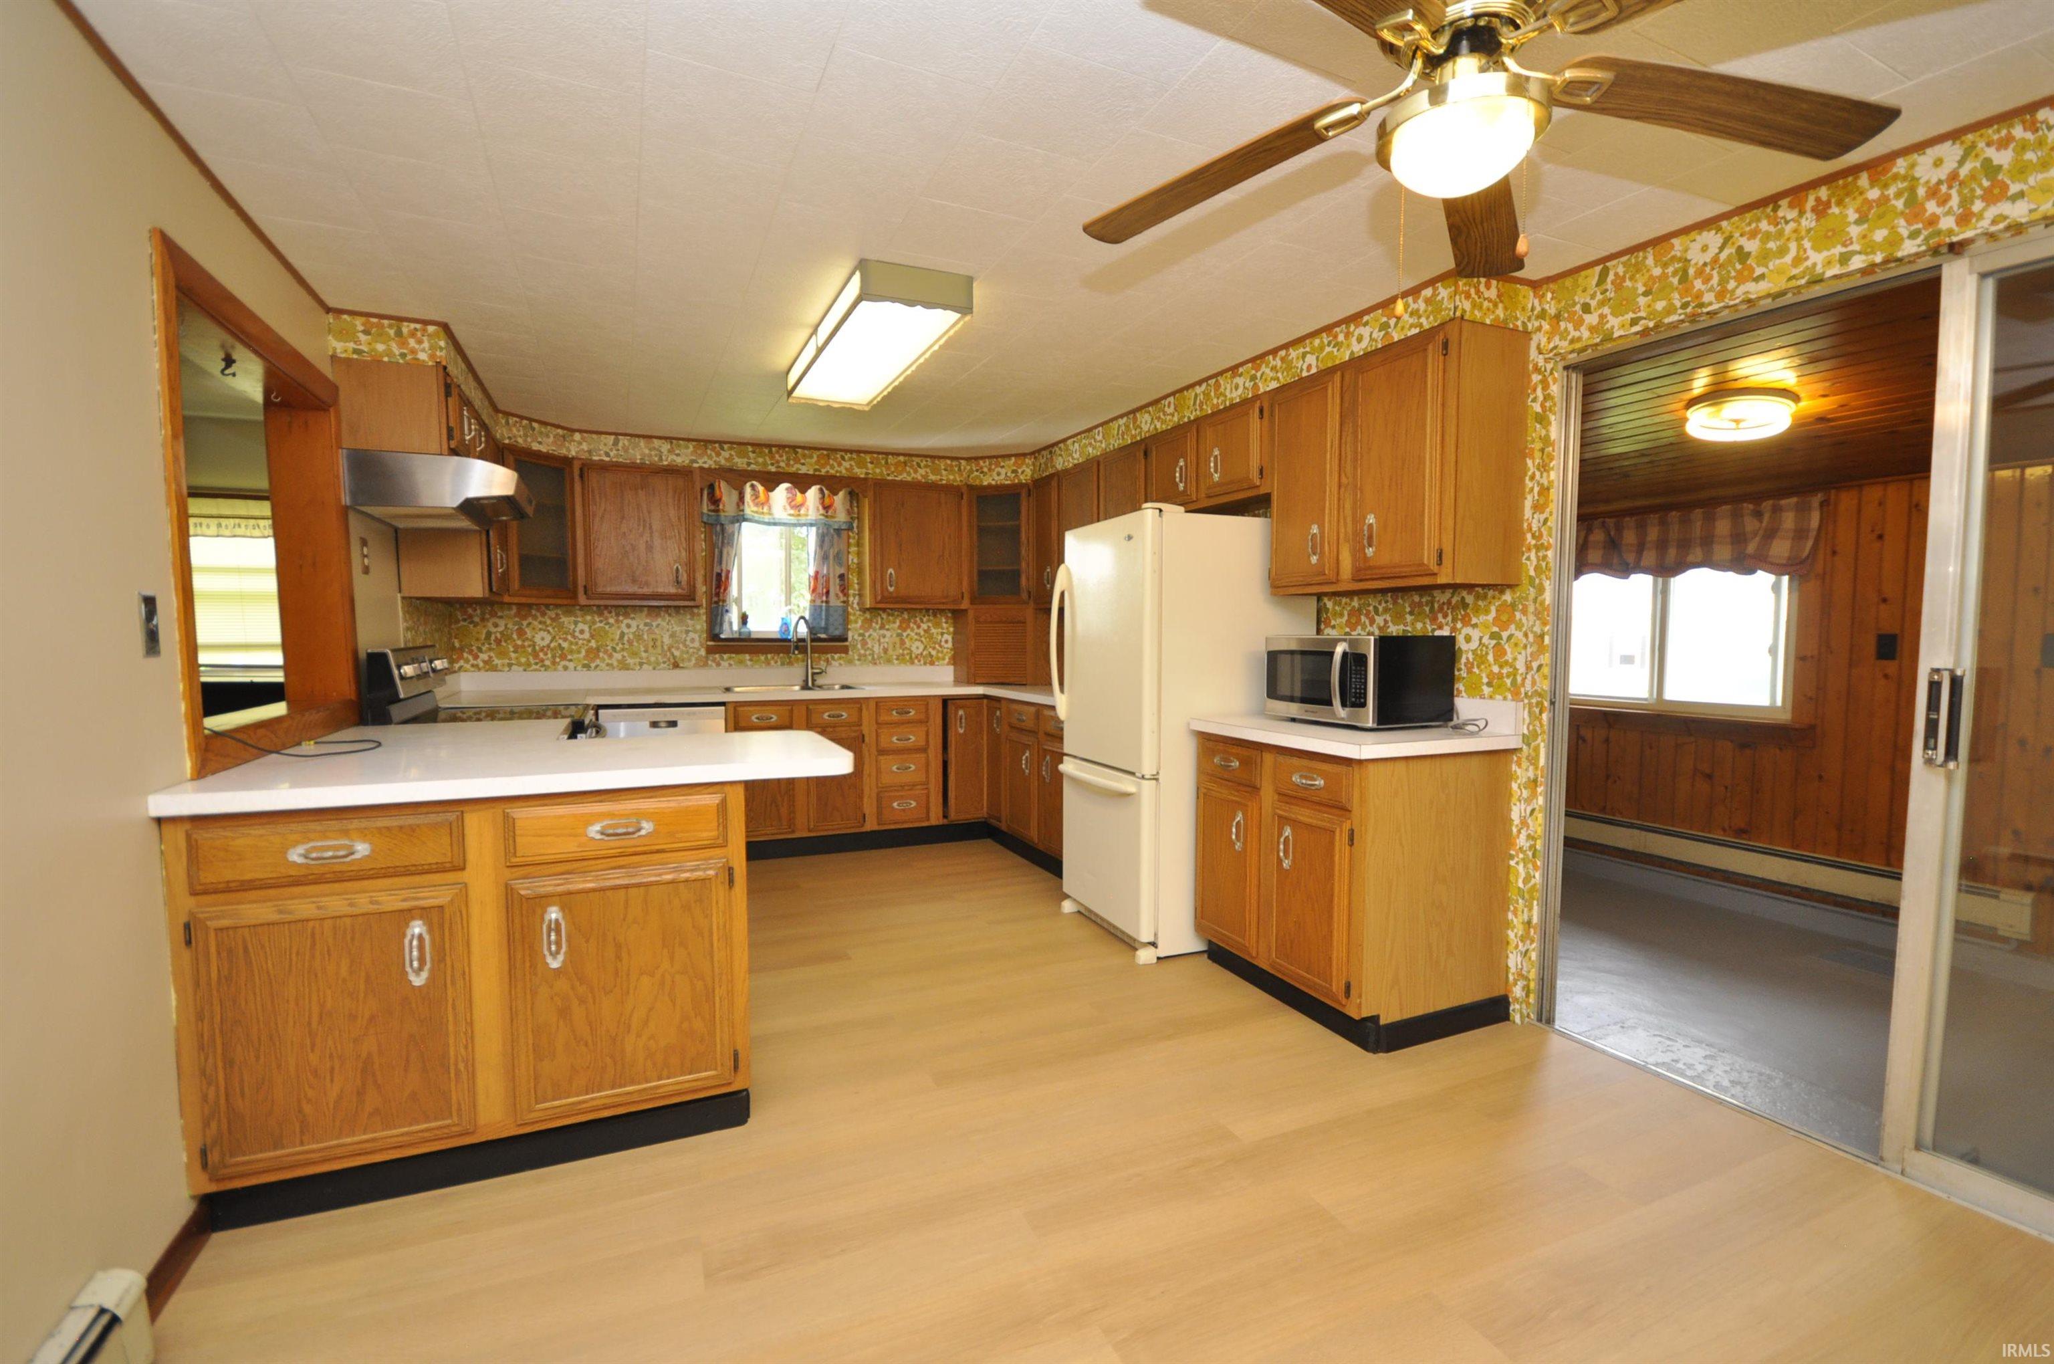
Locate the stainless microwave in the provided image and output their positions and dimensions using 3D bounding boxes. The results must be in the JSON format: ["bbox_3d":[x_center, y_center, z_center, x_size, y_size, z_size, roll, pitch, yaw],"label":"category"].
[{"bbox_3d":[1.143,-0.008,2.989,0.415,0.295,0.485,-1,4,-29],"label":"stainless microwave"}]

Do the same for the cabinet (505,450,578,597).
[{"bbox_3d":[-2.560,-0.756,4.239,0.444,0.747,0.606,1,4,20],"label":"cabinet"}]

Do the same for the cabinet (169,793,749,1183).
[{"bbox_3d":[-1.307,0.620,2.169,1.075,0.781,0.591,-2,4,-25],"label":"cabinet"}]

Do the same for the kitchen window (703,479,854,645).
[{"bbox_3d":[-1.446,-0.686,5.039,0.840,0.960,0.110,-1,3,-25],"label":"kitchen window"}]

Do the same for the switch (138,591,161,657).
[{"bbox_3d":[-1.666,-0.108,1.636,0.012,0.121,0.077,-2,4,-25],"label":"switch"}]

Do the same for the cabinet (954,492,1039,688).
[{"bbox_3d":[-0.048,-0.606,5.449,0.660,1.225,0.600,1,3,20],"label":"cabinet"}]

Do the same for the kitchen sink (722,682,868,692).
[{"bbox_3d":[-1.298,0.122,4.766,0.798,0.192,0.525,-2,4,-25],"label":"kitchen sink"}]

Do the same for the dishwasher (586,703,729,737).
[{"bbox_3d":[-1.935,0.534,4.563,0.600,0.860,0.600,-1,3,-25],"label":"dishwasher"}]

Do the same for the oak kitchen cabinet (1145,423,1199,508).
[{"bbox_3d":[0.779,-0.943,3.885,0.310,0.374,0.435,-1,3,-25],"label":"oak kitchen cabinet"}]

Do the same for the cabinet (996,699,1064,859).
[{"bbox_3d":[0.290,0.475,4.630,0.571,0.781,1.030,-2,4,-25],"label":"cabinet"}]

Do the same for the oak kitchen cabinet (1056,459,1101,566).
[{"bbox_3d":[0.399,-0.795,4.718,0.310,0.762,0.470,-1,3,-25],"label":"oak kitchen cabinet"}]

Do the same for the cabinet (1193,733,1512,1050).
[{"bbox_3d":[1.063,0.563,2.929,0.645,1.010,0.820,-1,3,-25],"label":"cabinet"}]

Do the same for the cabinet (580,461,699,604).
[{"bbox_3d":[-2.090,-0.779,4.621,0.590,0.747,0.303,-2,4,-25],"label":"cabinet"}]

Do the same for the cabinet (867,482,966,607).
[{"bbox_3d":[-0.710,-0.818,5.258,0.618,0.747,0.303,-2,4,-25],"label":"cabinet"}]

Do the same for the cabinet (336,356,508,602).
[{"bbox_3d":[-2.302,-0.703,3.317,0.297,0.747,1.176,-2,4,-25],"label":"cabinet"}]

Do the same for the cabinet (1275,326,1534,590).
[{"bbox_3d":[1.222,-0.693,2.931,0.310,0.765,0.810,-1,3,-25],"label":"cabinet"}]

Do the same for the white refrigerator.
[{"bbox_3d":[0.609,0.174,3.601,0.778,1.702,0.737,-2,4,-25],"label":"white refrigerator"}]

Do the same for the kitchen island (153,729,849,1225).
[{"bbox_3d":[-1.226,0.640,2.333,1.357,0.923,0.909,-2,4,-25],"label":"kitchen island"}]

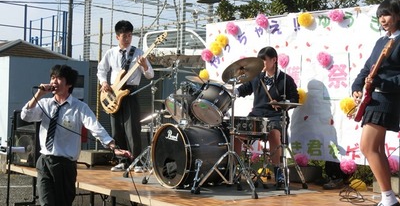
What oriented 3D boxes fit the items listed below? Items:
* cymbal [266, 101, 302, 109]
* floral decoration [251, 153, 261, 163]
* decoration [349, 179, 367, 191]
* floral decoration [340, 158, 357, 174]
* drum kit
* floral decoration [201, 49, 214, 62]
[{"bbox_3d":[0.786,0.023,6.200,0.330,0.060,0.330,0,2,0],"label":"cymbal"},{"bbox_3d":[0.604,0.604,7.250,0.120,0.140,0.140,-1,2,-37],"label":"floral decoration"},{"bbox_3d":[1.445,0.757,6.150,0.140,0.130,0.160,-1,2,-37],"label":"decoration"},{"bbox_3d":[1.399,0.597,6.300,0.130,0.160,0.160,-1,2,-37],"label":"floral decoration"},{"bbox_3d":[0.133,0.217,6.600,1.380,1.200,1.880,-1,2,-37],"label":"drum kit"},{"bbox_3d":[0.088,-0.560,7.900,0.120,0.150,0.150,-1,2,-37],"label":"floral decoration"}]

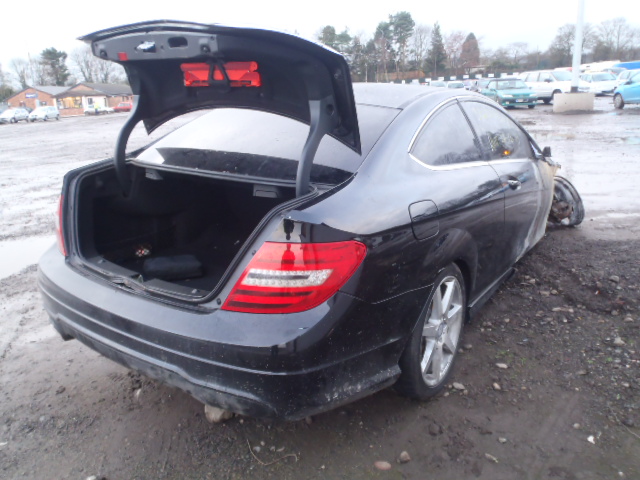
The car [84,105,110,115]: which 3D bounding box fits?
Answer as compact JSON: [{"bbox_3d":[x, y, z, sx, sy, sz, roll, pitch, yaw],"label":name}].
[{"bbox_3d":[-29.950,-17.645,70.000,4.100,1.420,1.700,-6,16,-7],"label":"car"}]

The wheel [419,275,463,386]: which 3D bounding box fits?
[{"bbox_3d":[0.478,0.394,2.368,0.200,0.490,0.490,12,20,33],"label":"wheel"}]

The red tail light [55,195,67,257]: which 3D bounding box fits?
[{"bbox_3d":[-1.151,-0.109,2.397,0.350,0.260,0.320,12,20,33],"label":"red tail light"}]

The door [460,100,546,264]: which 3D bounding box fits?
[{"bbox_3d":[1.231,-0.377,3.332,0.300,1.060,1.480,12,20,33],"label":"door"}]

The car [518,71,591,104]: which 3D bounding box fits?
[{"bbox_3d":[12.063,-8.154,27.726,1.740,1.620,4.350,-7,17,-13],"label":"car"}]

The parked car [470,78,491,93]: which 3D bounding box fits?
[{"bbox_3d":[10.321,-9.386,32.679,1.720,1.430,4.200,-3,16,1],"label":"parked car"}]

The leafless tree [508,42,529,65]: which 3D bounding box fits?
[{"bbox_3d":[43.640,-38.807,114.153,4.200,8.900,4.200,3,17,21],"label":"leafless tree"}]

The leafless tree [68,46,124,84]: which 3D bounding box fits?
[{"bbox_3d":[-37.799,-27.480,88.890,8.800,10.800,7.920,-11,18,-25],"label":"leafless tree"}]

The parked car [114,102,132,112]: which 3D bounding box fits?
[{"bbox_3d":[-28.061,-18.684,73.000,4.000,1.400,1.680,-3,16,1],"label":"parked car"}]

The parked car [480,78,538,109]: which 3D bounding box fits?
[{"bbox_3d":[9.550,-7.480,26.400,1.690,1.370,4.100,-2,16,5],"label":"parked car"}]

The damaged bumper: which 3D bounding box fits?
[{"bbox_3d":[-0.532,0.281,2.241,1.760,0.500,0.780,12,20,33],"label":"damaged bumper"}]

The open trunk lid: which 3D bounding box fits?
[{"bbox_3d":[-0.504,-0.514,2.091,1.310,0.680,0.570,10,19,34],"label":"open trunk lid"}]

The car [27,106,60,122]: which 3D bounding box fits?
[{"bbox_3d":[-28.100,-12.930,53.000,1.690,1.470,3.950,-5,16,-7],"label":"car"}]

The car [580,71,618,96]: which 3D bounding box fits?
[{"bbox_3d":[16.611,-9.732,32.579,1.720,1.430,4.250,-2,16,4],"label":"car"}]

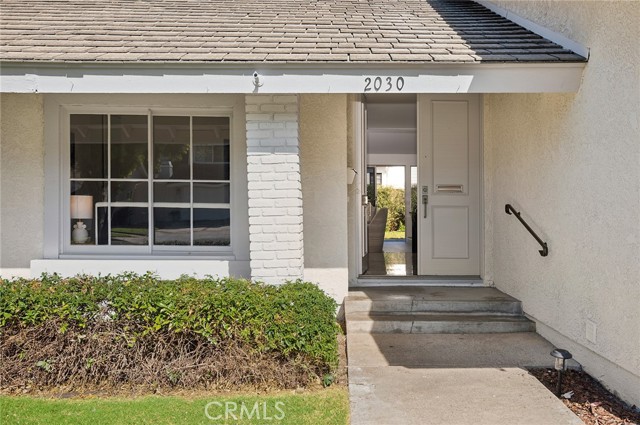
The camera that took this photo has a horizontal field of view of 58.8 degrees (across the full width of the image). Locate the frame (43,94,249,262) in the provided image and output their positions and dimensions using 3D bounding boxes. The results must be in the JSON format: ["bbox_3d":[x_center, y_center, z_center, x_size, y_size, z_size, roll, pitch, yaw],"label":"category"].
[{"bbox_3d":[-2.053,-0.433,6.676,2.450,1.997,0.120,0,0,2],"label":"frame"}]

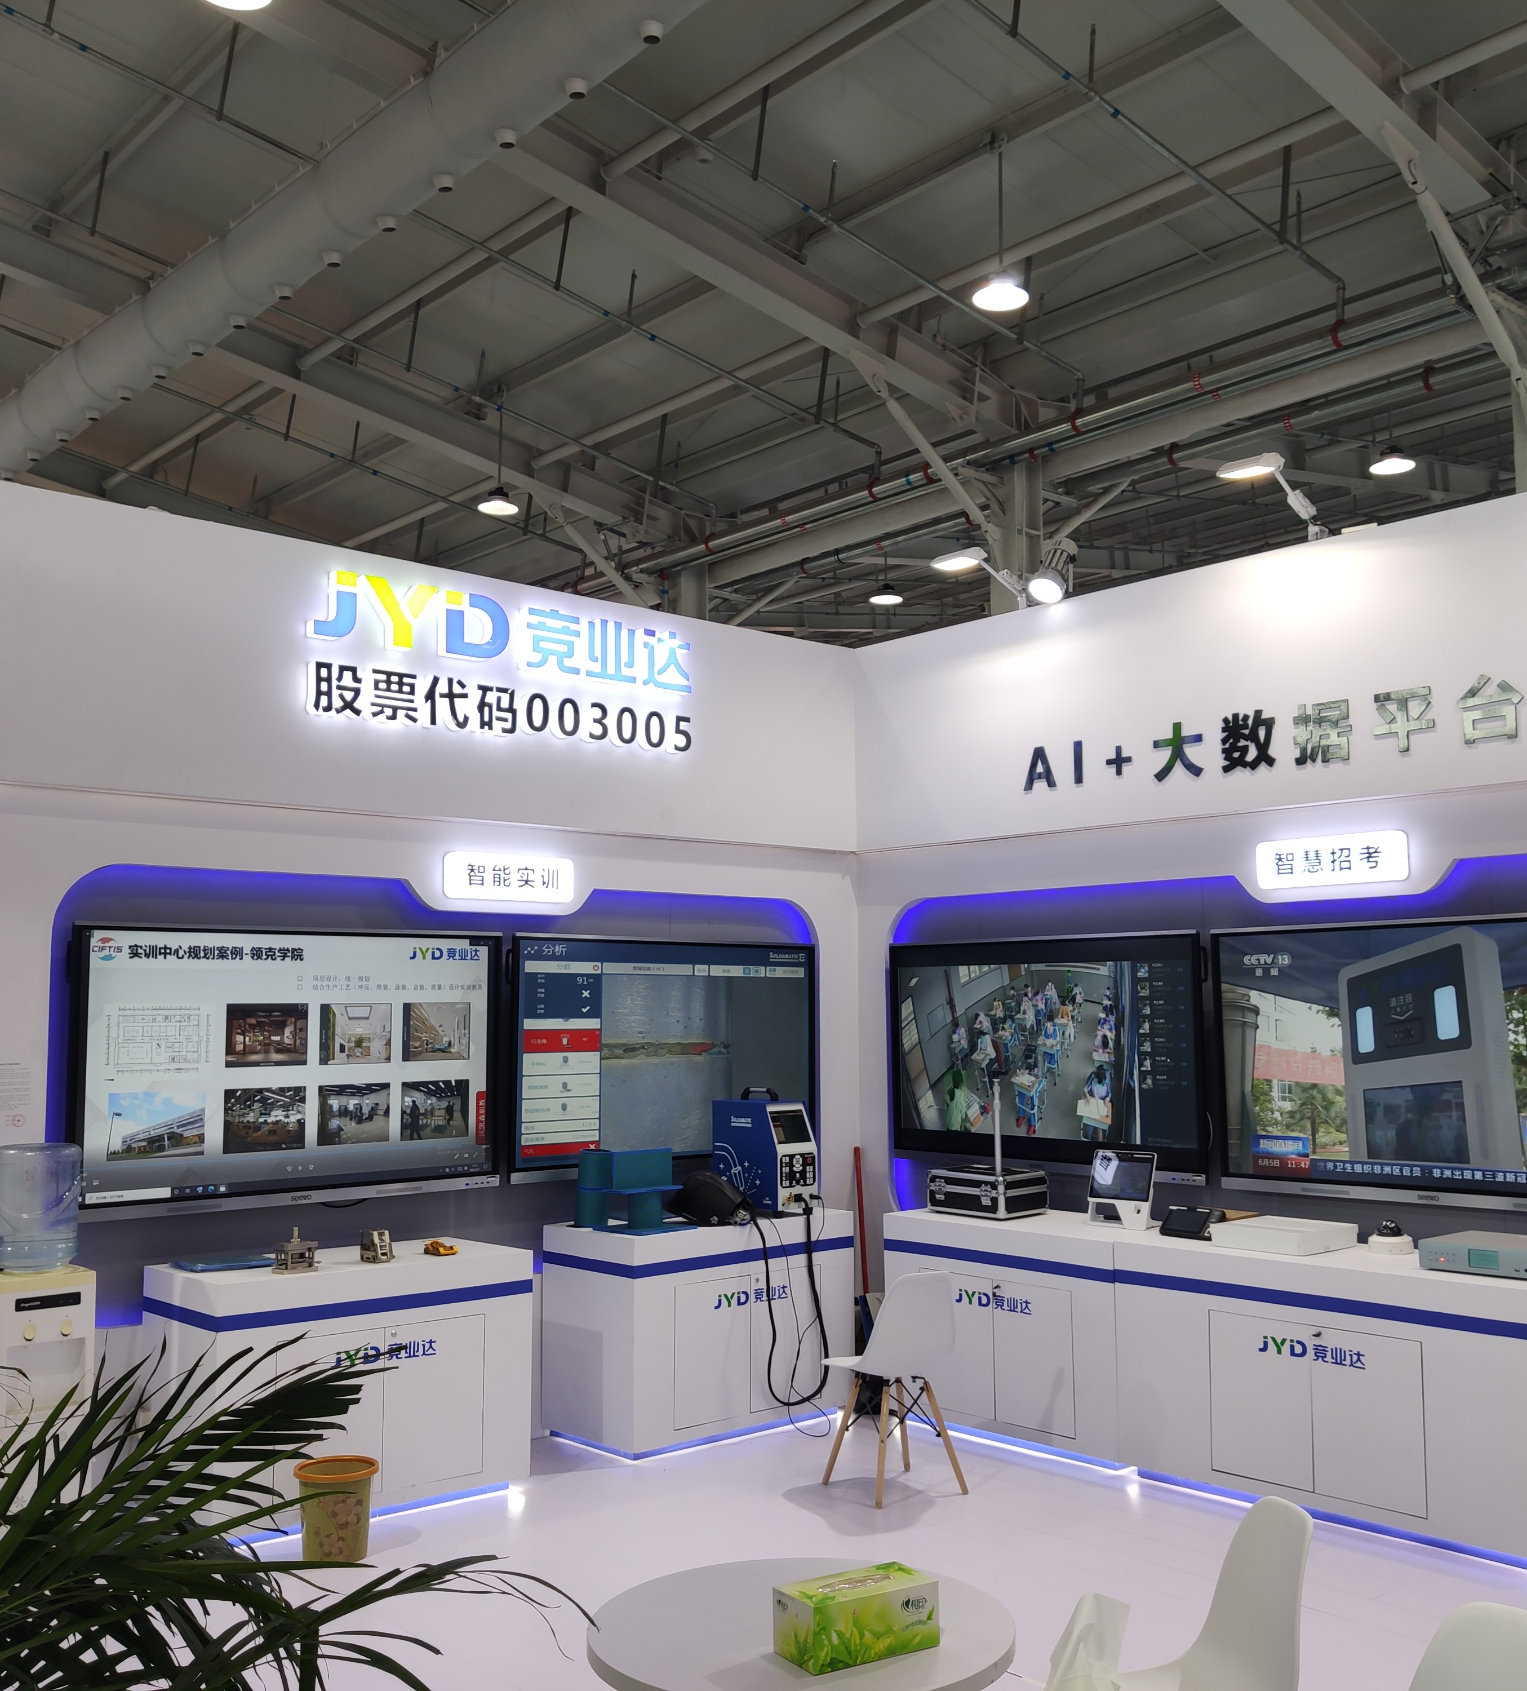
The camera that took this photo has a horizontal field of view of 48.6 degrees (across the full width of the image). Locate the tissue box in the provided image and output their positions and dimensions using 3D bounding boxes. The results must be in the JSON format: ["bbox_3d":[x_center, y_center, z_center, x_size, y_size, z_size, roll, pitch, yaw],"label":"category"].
[{"bbox_3d":[0.150,1.237,2.712,0.236,0.102,0.113,3,-7,-31],"label":"tissue box"}]

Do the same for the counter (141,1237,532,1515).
[{"bbox_3d":[-1.503,1.916,6.055,1.200,0.862,0.580,5,-7,-42],"label":"counter"}]

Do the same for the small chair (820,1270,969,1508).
[{"bbox_3d":[0.487,1.942,6.199,0.440,0.815,0.480,3,-6,-29],"label":"small chair"}]

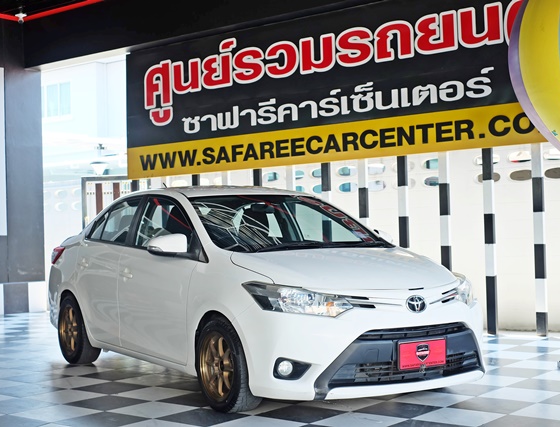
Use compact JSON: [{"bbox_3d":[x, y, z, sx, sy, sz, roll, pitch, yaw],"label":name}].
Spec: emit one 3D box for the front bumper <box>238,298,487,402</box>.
[{"bbox_3d":[0.621,0.728,5.325,1.697,0.525,0.576,0,-1,-31],"label":"front bumper"}]

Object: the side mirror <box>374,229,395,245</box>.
[{"bbox_3d":[0.707,0.189,6.790,0.240,0.140,0.140,0,-1,-31],"label":"side mirror"}]

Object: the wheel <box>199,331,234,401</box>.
[{"bbox_3d":[-0.288,0.878,5.460,0.180,0.410,0.410,0,-1,-33],"label":"wheel"}]

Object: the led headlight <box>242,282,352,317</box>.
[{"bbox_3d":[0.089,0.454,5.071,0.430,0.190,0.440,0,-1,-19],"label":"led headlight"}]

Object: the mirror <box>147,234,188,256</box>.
[{"bbox_3d":[-0.709,0.201,5.927,0.240,0.140,0.140,0,-1,-31],"label":"mirror"}]

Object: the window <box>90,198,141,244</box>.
[{"bbox_3d":[-1.224,0.058,7.036,0.080,0.360,0.800,28,-14,-26],"label":"window"}]

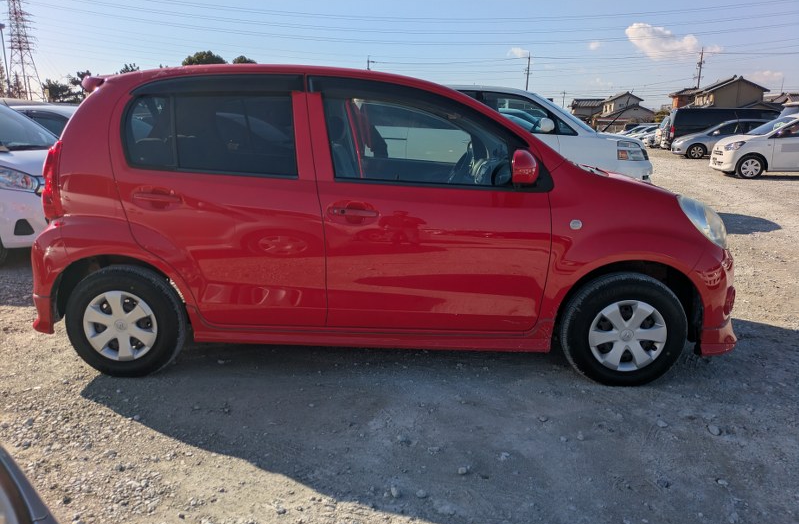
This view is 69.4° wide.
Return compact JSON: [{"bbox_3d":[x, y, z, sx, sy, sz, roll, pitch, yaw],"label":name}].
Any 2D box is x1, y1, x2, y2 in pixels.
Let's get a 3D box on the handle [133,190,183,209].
[{"bbox_3d":[-1.112,-0.285,2.659,0.225,0.075,0.055,1,13,2],"label":"handle"}]

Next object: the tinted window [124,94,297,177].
[{"bbox_3d":[-0.869,-0.585,2.664,0.820,0.385,0.040,1,-5,2],"label":"tinted window"}]

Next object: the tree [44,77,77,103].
[{"bbox_3d":[-34.431,-15.806,58.880,3.800,5.500,3.600,-7,15,-29],"label":"tree"}]

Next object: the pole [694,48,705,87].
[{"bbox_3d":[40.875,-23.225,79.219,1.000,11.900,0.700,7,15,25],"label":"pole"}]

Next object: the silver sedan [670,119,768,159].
[{"bbox_3d":[12.009,-4.441,21.042,4.500,1.480,1.700,2,13,5],"label":"silver sedan"}]

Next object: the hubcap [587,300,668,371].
[{"bbox_3d":[1.085,0.350,2.750,0.365,0.365,0.060,1,13,2],"label":"hubcap"}]

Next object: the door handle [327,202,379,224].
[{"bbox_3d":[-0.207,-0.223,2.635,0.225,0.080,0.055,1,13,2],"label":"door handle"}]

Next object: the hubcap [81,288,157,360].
[{"bbox_3d":[-1.354,0.312,2.819,0.365,0.365,0.060,1,13,2],"label":"hubcap"}]

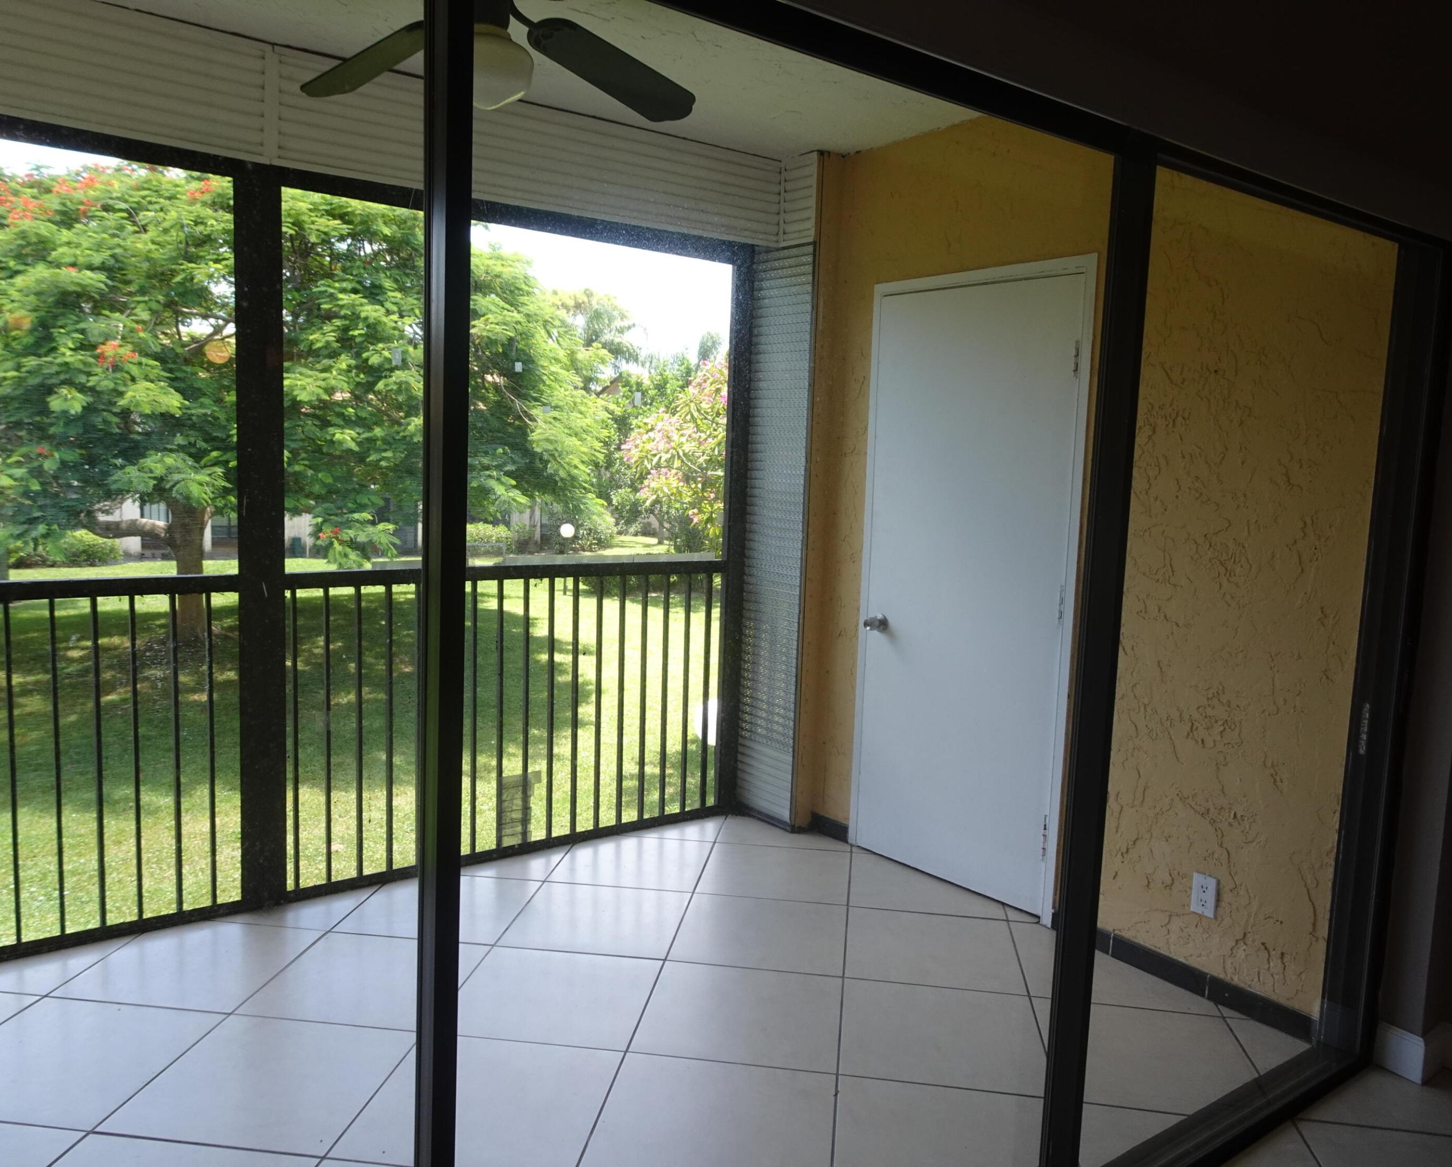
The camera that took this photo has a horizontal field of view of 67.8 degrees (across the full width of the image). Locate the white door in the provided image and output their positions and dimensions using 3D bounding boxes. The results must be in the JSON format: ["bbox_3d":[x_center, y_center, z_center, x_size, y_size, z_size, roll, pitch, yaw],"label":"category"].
[{"bbox_3d":[0.790,0.027,3.664,0.050,2.050,0.853,-4,9,-38],"label":"white door"}]

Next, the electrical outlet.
[{"bbox_3d":[1.335,0.871,3.011,0.010,0.115,0.070,-4,9,-38],"label":"electrical outlet"}]

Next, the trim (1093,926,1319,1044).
[{"bbox_3d":[1.305,1.117,3.076,0.015,0.075,0.721,-4,9,-38],"label":"trim"}]

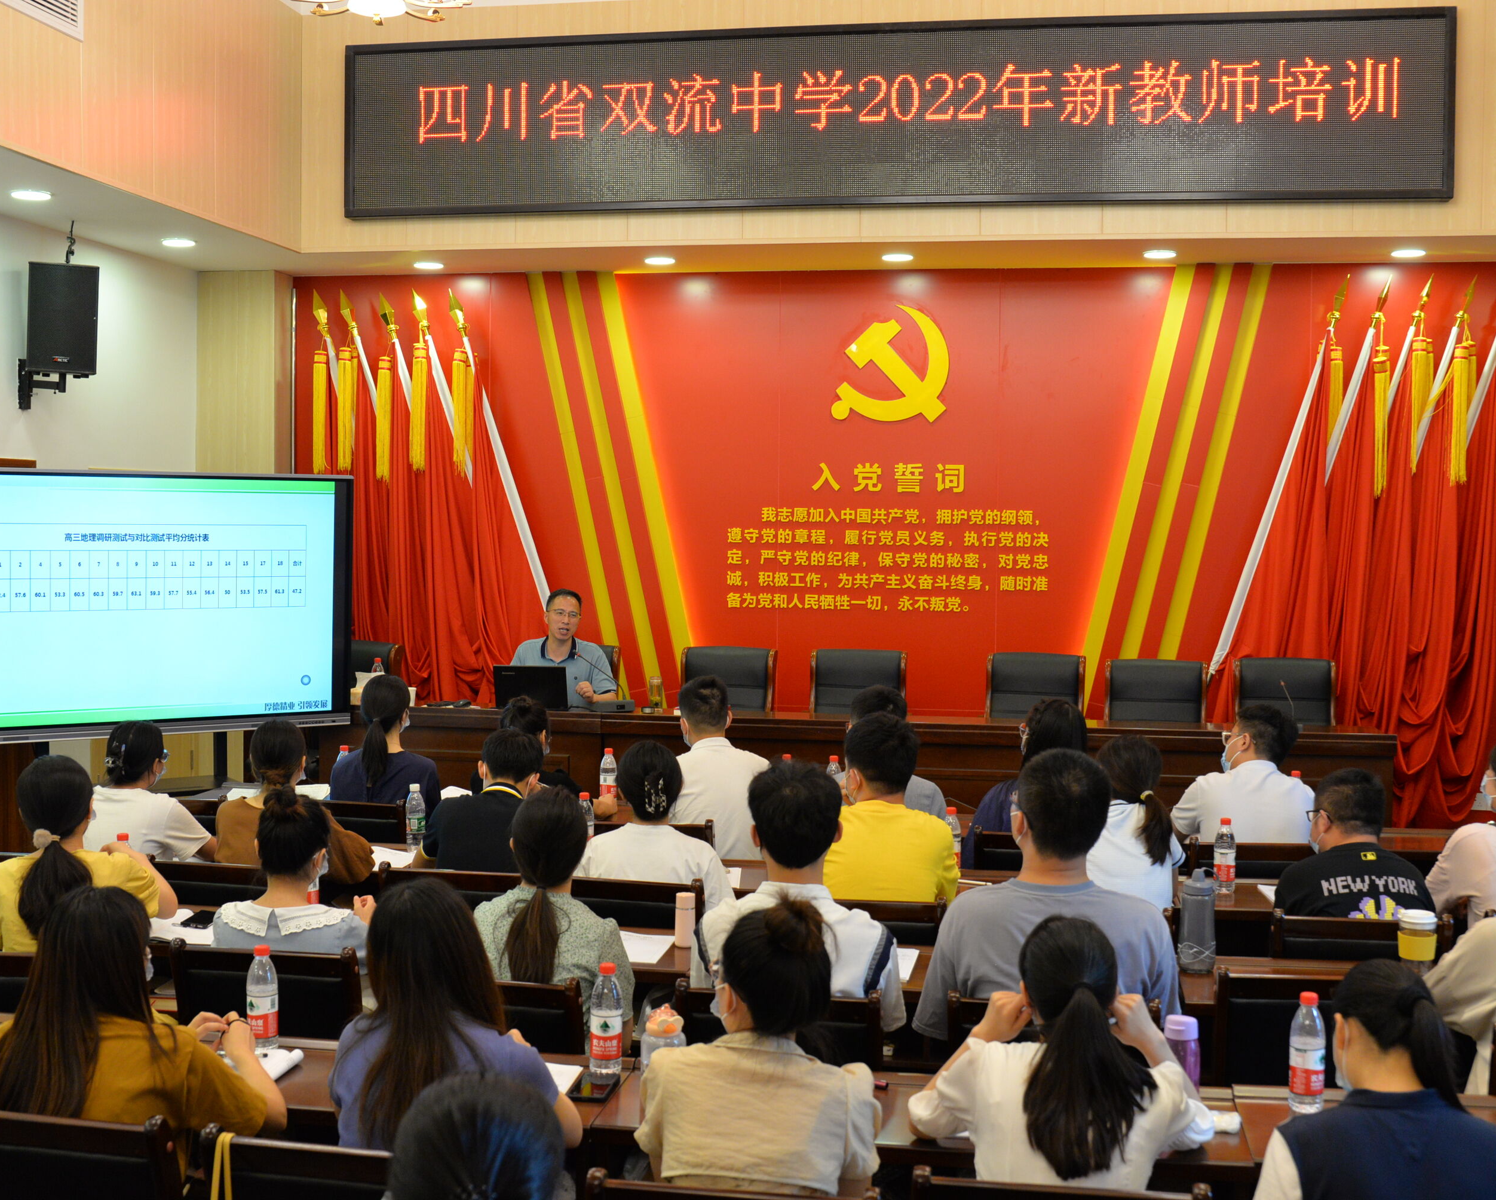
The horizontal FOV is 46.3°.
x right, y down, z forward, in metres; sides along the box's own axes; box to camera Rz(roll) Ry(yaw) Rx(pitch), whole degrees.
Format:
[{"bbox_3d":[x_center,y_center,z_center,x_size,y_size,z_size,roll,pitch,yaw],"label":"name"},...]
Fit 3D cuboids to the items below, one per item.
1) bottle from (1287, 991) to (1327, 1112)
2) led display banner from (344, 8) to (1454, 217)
[{"bbox_3d":[1.116,0.900,3.486,0.065,0.232,0.065,1,3,9],"label":"bottle"},{"bbox_3d":[0.623,-2.405,8.774,5.537,0.895,0.110,1,3,10],"label":"led display banner"}]

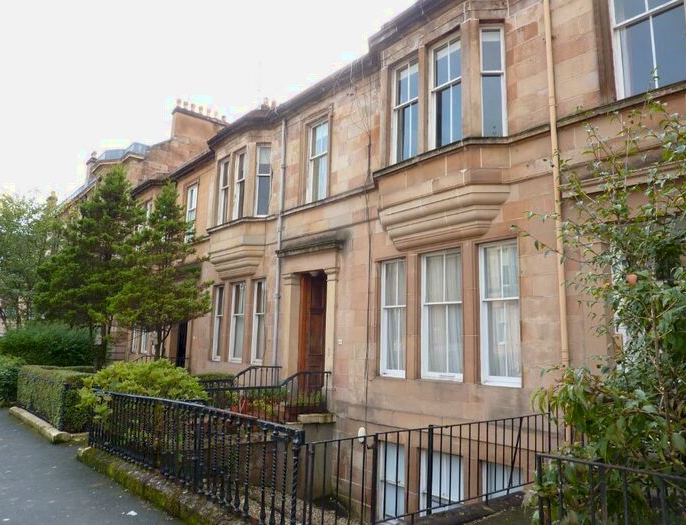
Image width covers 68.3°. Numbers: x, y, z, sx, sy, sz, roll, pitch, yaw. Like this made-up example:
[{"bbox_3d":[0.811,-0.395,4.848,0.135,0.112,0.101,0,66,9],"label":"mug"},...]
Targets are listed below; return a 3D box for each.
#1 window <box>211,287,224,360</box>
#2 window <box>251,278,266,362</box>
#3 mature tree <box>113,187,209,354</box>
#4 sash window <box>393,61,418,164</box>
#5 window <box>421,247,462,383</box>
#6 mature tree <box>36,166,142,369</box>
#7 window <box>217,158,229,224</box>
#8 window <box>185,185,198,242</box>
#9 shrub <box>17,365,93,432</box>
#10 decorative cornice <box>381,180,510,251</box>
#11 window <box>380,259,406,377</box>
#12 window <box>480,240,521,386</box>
[{"bbox_3d":[-3.768,1.881,15.665,0.200,2.330,0.800,8,-12,-39],"label":"window"},{"bbox_3d":[-2.243,1.636,13.840,0.200,2.330,0.780,8,-12,-39],"label":"window"},{"bbox_3d":[-4.804,0.800,13.469,2.466,6.087,2.466,8,-12,-39],"label":"mature tree"},{"bbox_3d":[1.230,-2.897,9.760,0.120,2.075,0.772,9,-12,-40],"label":"sash window"},{"bbox_3d":[1.792,0.934,9.027,0.120,2.308,0.962,9,-12,-40],"label":"window"},{"bbox_3d":[-6.723,0.585,13.552,2.442,6.579,2.442,8,-12,-39],"label":"mature tree"},{"bbox_3d":[-3.593,-2.167,15.501,0.200,2.120,0.830,8,-12,-39],"label":"window"},{"bbox_3d":[-5.388,-1.738,18.292,0.200,2.130,0.930,8,-12,-39],"label":"window"},{"bbox_3d":[-6.955,3.204,12.214,0.850,0.920,5.600,8,-12,-39],"label":"shrub"},{"bbox_3d":[1.516,-0.732,9.136,0.450,0.810,3.170,8,-12,-39],"label":"decorative cornice"},{"bbox_3d":[1.038,1.086,9.916,0.200,2.310,0.830,8,-12,-39],"label":"window"},{"bbox_3d":[2.541,0.820,8.122,0.200,2.320,0.840,8,-12,-39],"label":"window"}]

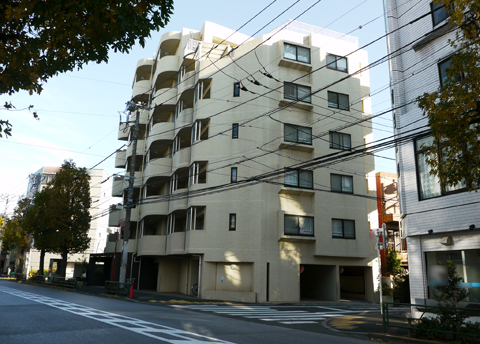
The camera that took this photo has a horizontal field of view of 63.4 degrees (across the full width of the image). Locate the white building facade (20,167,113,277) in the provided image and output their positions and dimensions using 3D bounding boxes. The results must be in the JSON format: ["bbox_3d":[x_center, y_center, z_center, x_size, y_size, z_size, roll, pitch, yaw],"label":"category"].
[{"bbox_3d":[-27.431,7.899,61.825,12.000,16.600,7.000,2,-15,0],"label":"white building facade"}]

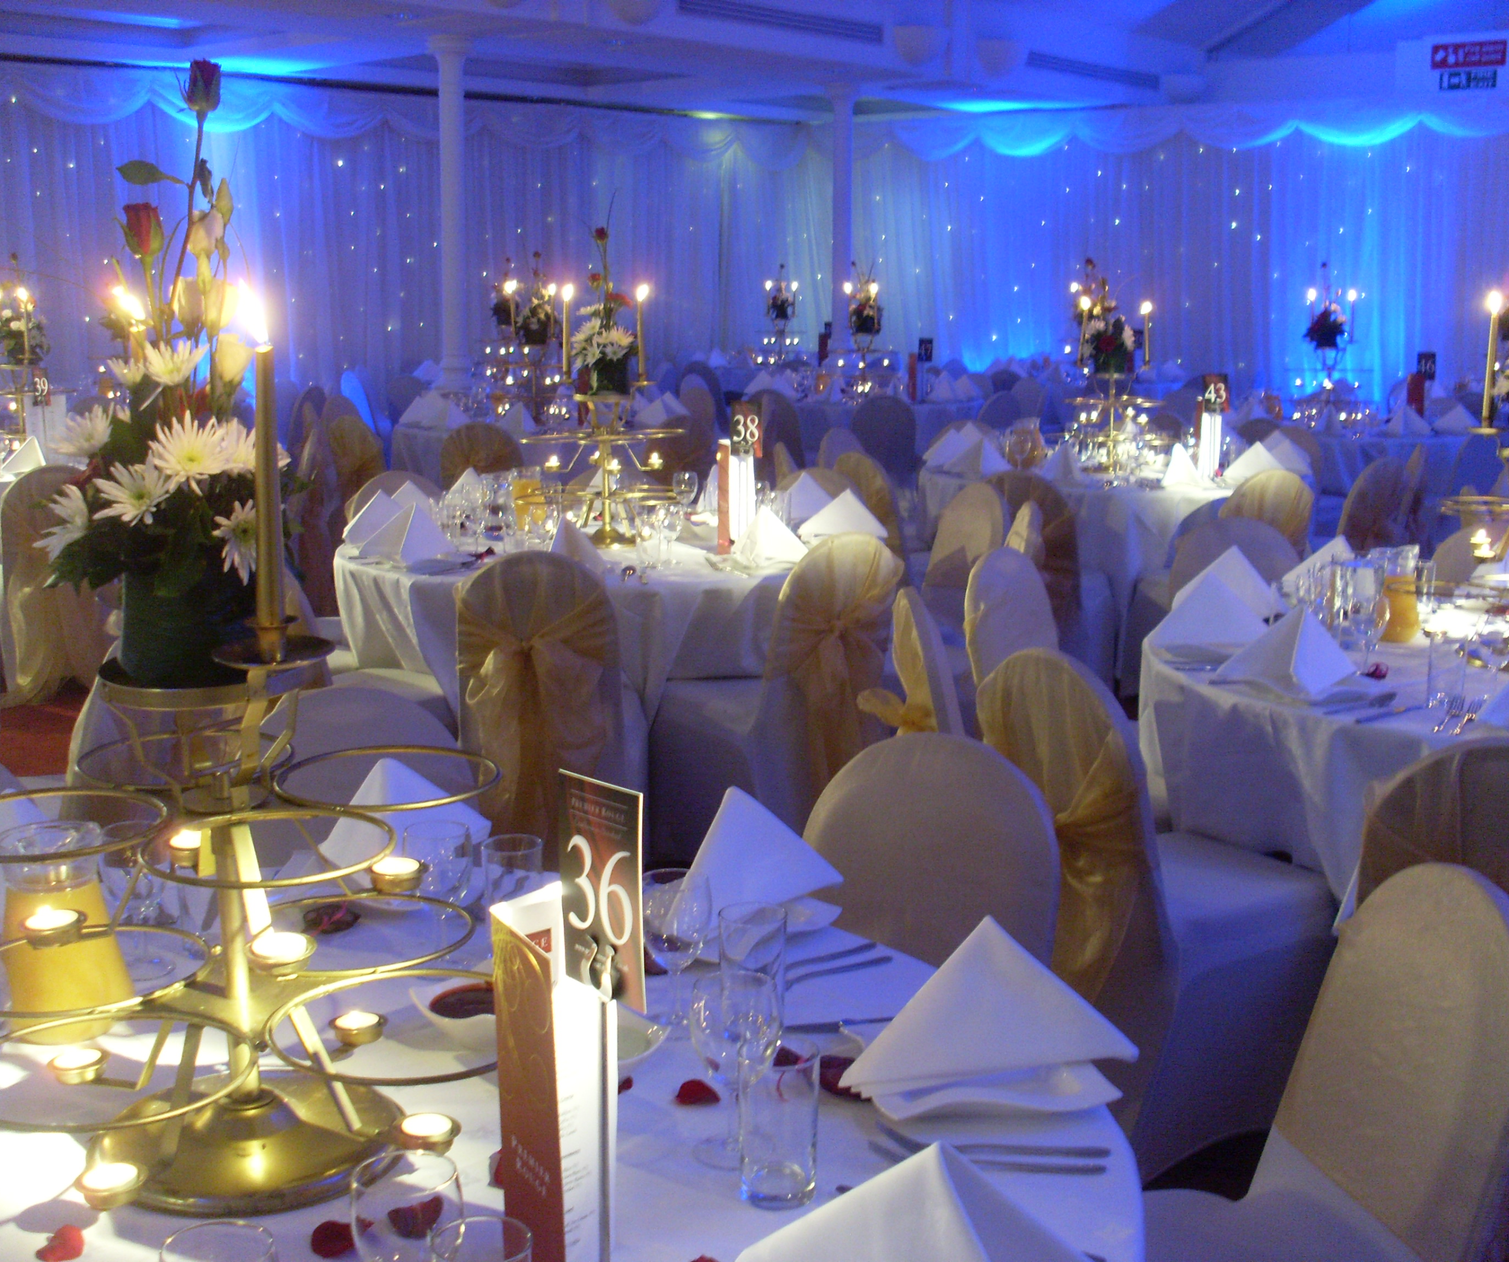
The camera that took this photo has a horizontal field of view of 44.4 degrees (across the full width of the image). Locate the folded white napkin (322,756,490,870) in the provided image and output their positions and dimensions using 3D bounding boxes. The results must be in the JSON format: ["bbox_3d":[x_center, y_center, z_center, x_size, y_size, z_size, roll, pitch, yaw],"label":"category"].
[{"bbox_3d":[-0.491,0.244,2.560,0.260,0.160,0.250,1,10,3],"label":"folded white napkin"}]

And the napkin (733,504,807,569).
[{"bbox_3d":[0.011,-0.295,5.374,0.181,0.140,0.282,-7,12,-33],"label":"napkin"}]

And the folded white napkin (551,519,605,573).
[{"bbox_3d":[-0.528,-0.245,5.122,0.175,0.141,0.283,-3,11,-16],"label":"folded white napkin"}]

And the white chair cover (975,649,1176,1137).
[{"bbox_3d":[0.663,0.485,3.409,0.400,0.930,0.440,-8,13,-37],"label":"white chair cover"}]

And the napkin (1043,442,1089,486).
[{"bbox_3d":[1.343,-0.731,7.926,0.182,0.150,0.291,2,11,12],"label":"napkin"}]

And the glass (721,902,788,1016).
[{"bbox_3d":[-0.001,0.362,1.971,0.068,0.128,0.068,0,10,0],"label":"glass"}]

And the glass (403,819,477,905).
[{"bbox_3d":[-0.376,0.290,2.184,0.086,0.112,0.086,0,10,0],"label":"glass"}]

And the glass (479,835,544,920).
[{"bbox_3d":[-0.300,0.327,2.305,0.073,0.130,0.073,0,10,0],"label":"glass"}]

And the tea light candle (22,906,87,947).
[{"bbox_3d":[-0.625,0.267,1.655,0.045,0.022,0.045,0,10,0],"label":"tea light candle"}]

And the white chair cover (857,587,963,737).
[{"bbox_3d":[0.585,0.342,4.134,0.550,0.880,0.420,1,10,4],"label":"white chair cover"}]

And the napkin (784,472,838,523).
[{"bbox_3d":[0.155,-0.459,6.362,0.300,0.154,0.181,-4,11,-20],"label":"napkin"}]

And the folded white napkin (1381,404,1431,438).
[{"bbox_3d":[3.524,-1.153,10.069,0.201,0.139,0.281,-4,11,-20],"label":"folded white napkin"}]

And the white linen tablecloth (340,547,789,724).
[{"bbox_3d":[-0.495,0.073,6.132,1.720,0.740,1.720,0,10,0],"label":"white linen tablecloth"}]

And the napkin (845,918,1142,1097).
[{"bbox_3d":[0.221,0.352,1.814,0.301,0.150,0.128,-5,11,-23],"label":"napkin"}]

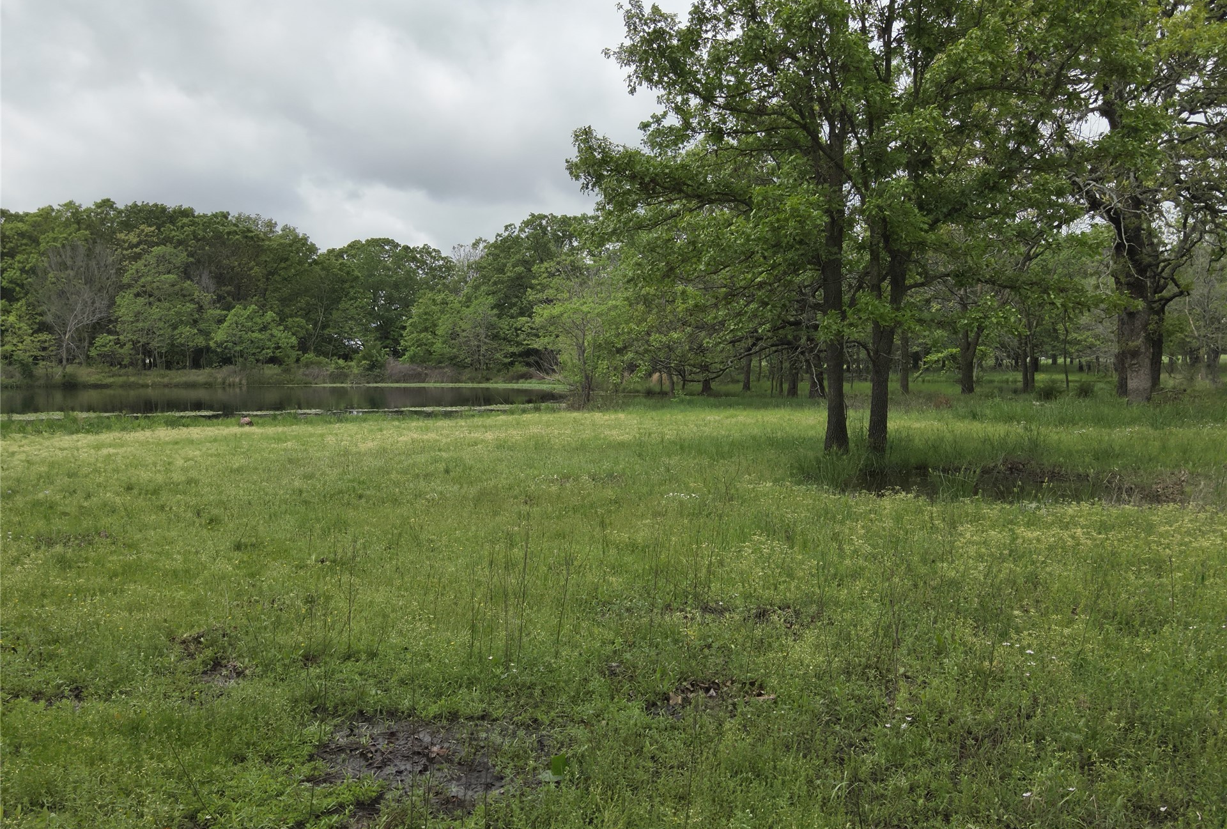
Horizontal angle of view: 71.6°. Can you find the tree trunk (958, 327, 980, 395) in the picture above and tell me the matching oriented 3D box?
[{"bbox_3d":[12.332,-1.861,29.500,0.750,2.360,0.550,0,4,0],"label":"tree trunk"}]

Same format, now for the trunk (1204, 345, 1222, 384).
[{"bbox_3d":[26.782,-2.205,38.000,0.720,1.710,0.600,0,4,0],"label":"trunk"}]

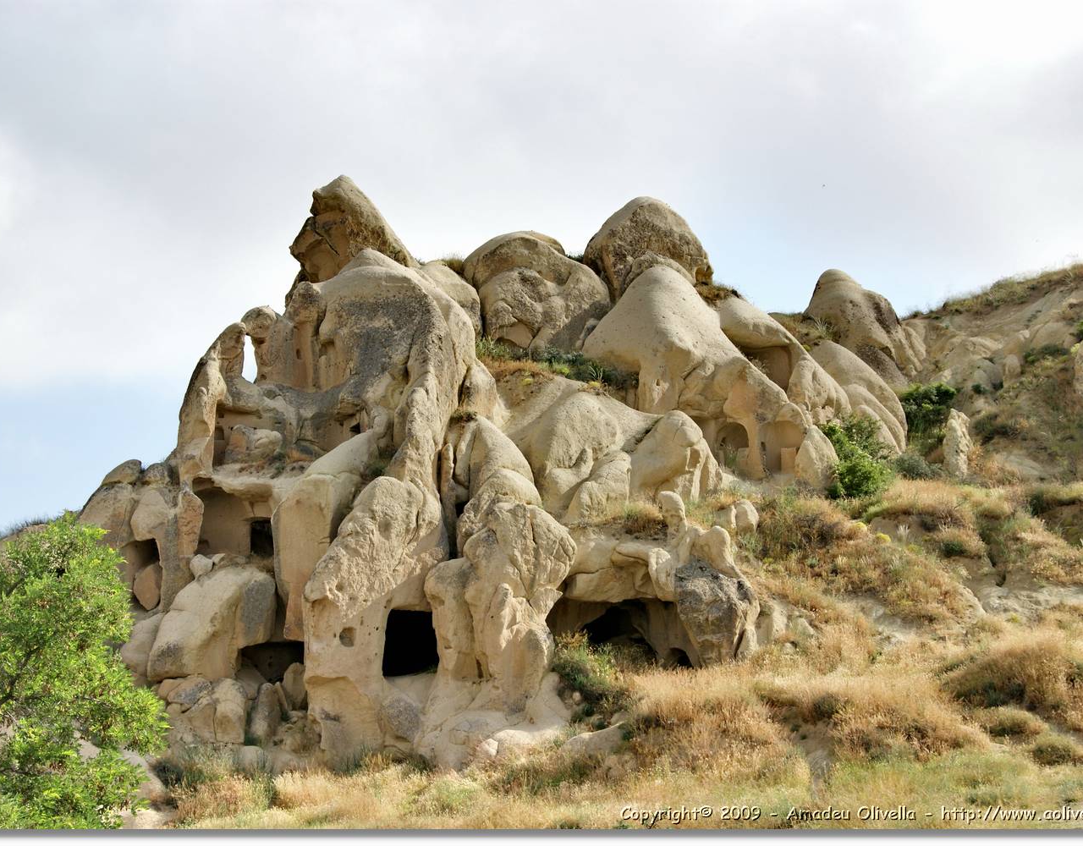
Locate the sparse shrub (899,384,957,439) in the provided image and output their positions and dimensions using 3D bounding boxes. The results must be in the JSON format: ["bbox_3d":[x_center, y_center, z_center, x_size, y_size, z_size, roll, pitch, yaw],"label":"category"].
[{"bbox_3d":[13.346,-0.445,73.000,2.019,1.917,1.615,0,-6,0],"label":"sparse shrub"}]

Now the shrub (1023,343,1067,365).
[{"bbox_3d":[20.460,-2.783,86.000,1.774,0.887,1.419,0,-6,0],"label":"shrub"}]

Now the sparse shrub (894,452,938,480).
[{"bbox_3d":[12.194,1.391,69.000,1.456,0.906,1.164,0,-6,0],"label":"sparse shrub"}]

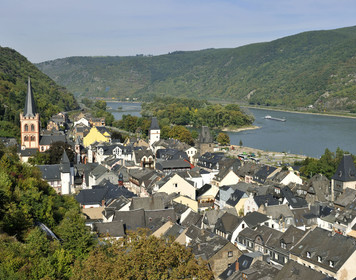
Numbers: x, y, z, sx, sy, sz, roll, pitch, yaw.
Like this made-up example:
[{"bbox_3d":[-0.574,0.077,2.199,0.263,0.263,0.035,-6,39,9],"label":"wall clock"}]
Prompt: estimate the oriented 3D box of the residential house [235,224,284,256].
[{"bbox_3d":[22.100,26.940,132.340,9.000,10.000,13.000,-3,6,-30],"label":"residential house"}]

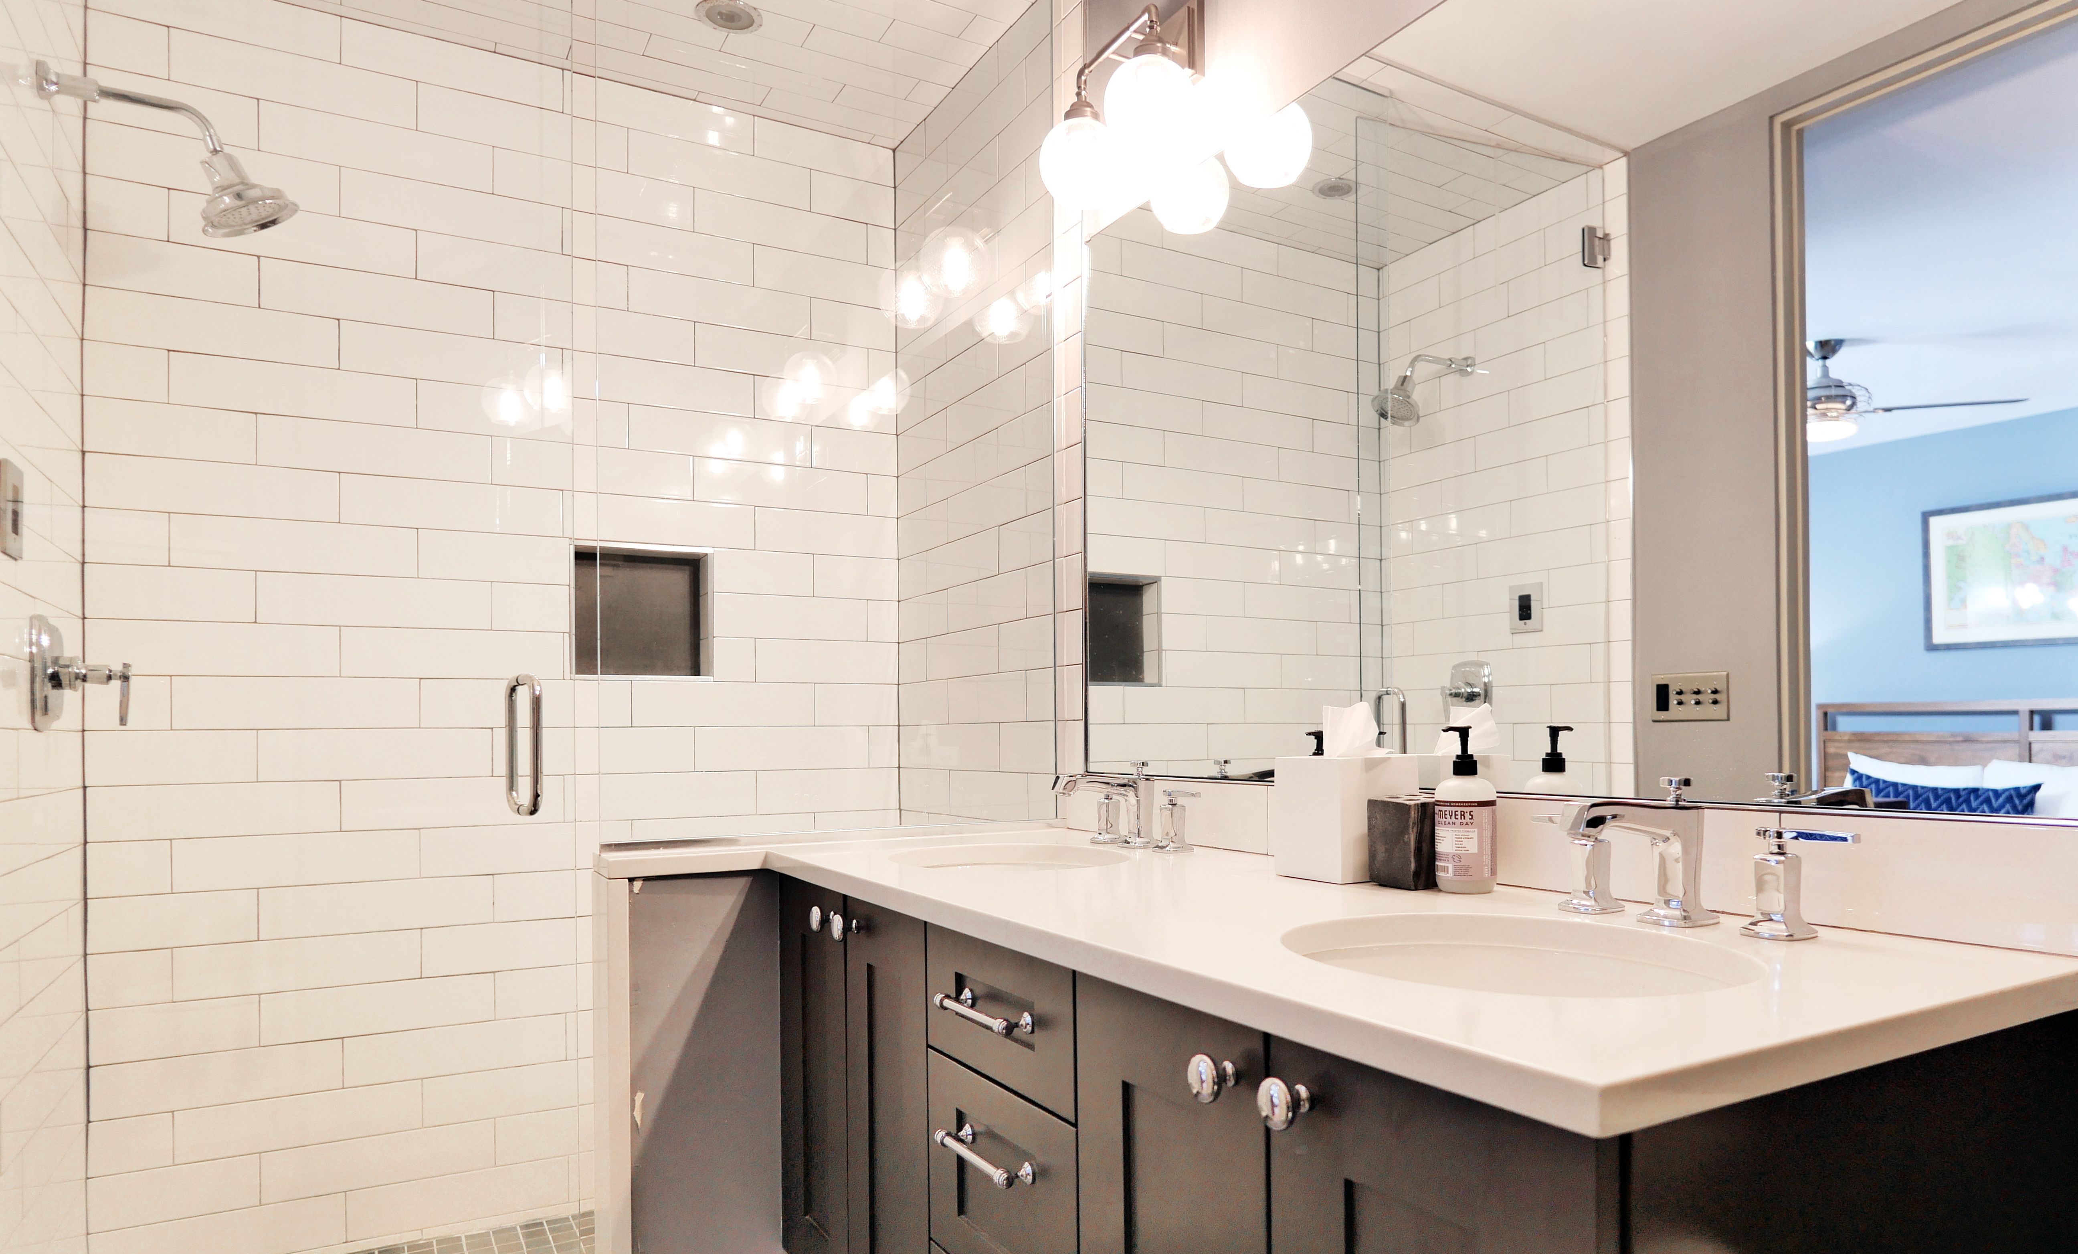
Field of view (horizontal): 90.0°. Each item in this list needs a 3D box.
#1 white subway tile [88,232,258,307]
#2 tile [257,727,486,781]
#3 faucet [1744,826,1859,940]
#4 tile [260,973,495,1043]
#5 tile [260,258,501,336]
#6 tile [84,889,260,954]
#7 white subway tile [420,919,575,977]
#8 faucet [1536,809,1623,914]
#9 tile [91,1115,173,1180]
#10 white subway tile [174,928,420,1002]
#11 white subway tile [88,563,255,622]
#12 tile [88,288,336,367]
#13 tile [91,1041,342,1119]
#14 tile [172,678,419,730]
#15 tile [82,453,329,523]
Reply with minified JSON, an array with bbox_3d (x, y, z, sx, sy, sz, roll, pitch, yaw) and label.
[{"bbox_3d":[-1.650,-0.679,1.981,0.262,0.101,0.010,1,-3,-25],"label":"white subway tile"},{"bbox_3d":[-1.339,0.259,2.118,0.406,0.101,0.010,1,-3,-25],"label":"tile"},{"bbox_3d":[0.663,0.221,0.907,0.046,0.092,0.073,1,-3,-28],"label":"faucet"},{"bbox_3d":[-1.335,0.774,2.115,0.406,0.101,0.010,1,-3,-25],"label":"tile"},{"bbox_3d":[-1.349,-0.668,2.128,0.407,0.102,0.010,1,-3,-25],"label":"tile"},{"bbox_3d":[-1.643,0.558,1.980,0.259,0.102,0.010,1,-3,-25],"label":"tile"},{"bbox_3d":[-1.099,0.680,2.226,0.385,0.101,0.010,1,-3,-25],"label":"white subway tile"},{"bbox_3d":[0.554,0.239,1.068,0.046,0.092,0.076,1,-3,-28],"label":"faucet"},{"bbox_3d":[-1.701,0.969,1.950,0.120,0.102,0.010,1,-3,-25],"label":"tile"},{"bbox_3d":[-1.463,0.668,2.064,0.407,0.102,0.010,1,-3,-25],"label":"white subway tile"},{"bbox_3d":[-1.647,-0.061,1.983,0.257,0.102,0.010,1,-3,-25],"label":"white subway tile"},{"bbox_3d":[-1.587,-0.574,2.009,0.397,0.101,0.010,1,-3,-25],"label":"tile"},{"bbox_3d":[-1.576,0.868,2.001,0.397,0.101,0.010,1,-3,-25],"label":"tile"},{"bbox_3d":[-1.462,0.152,2.061,0.406,0.101,0.010,1,-3,-25],"label":"tile"},{"bbox_3d":[-1.585,-0.265,2.007,0.397,0.101,0.010,1,-3,-25],"label":"tile"}]

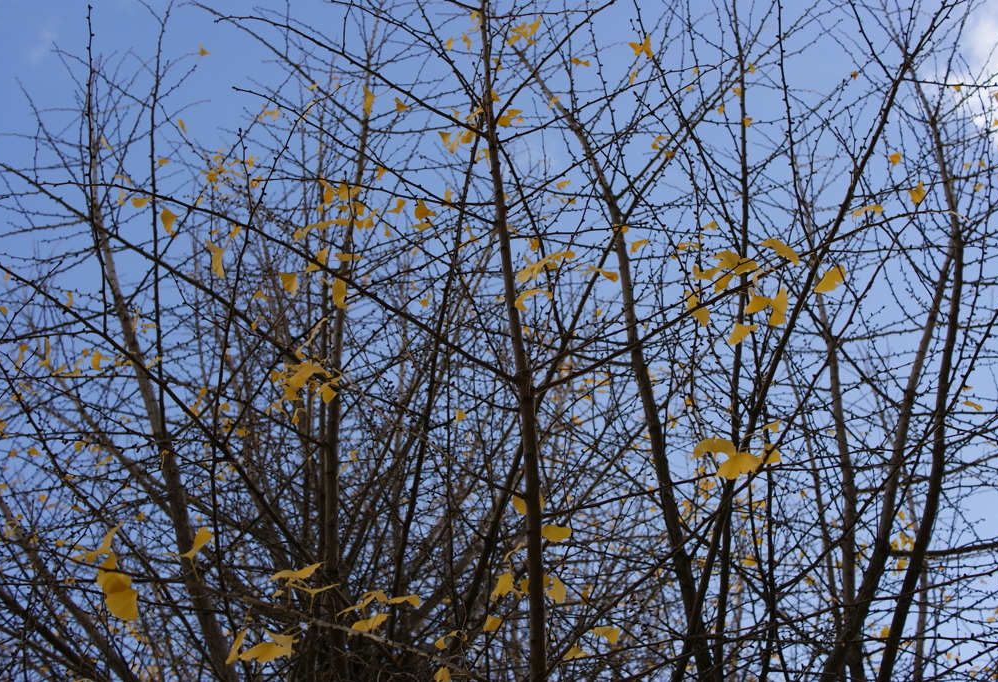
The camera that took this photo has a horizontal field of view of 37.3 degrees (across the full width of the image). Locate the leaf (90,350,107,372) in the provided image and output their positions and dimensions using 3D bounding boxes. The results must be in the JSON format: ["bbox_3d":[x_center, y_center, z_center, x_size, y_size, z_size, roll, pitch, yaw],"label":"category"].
[{"bbox_3d":[-0.948,0.046,3.500,0.043,0.040,0.035,7,-26,-15],"label":"leaf"}]

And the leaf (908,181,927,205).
[{"bbox_3d":[0.962,-0.342,3.400,0.046,0.048,0.035,-8,-26,16],"label":"leaf"}]

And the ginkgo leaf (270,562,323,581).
[{"bbox_3d":[-0.288,0.327,2.100,0.077,0.023,0.040,3,-25,-7],"label":"ginkgo leaf"}]

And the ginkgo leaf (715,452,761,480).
[{"bbox_3d":[0.372,0.195,2.300,0.072,0.035,0.040,-4,-25,9],"label":"ginkgo leaf"}]

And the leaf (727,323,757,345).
[{"bbox_3d":[0.436,-0.013,2.650,0.059,0.032,0.022,-25,-4,9],"label":"leaf"}]

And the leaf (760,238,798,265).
[{"bbox_3d":[0.465,-0.148,2.450,0.060,0.032,0.040,-5,-26,11],"label":"leaf"}]

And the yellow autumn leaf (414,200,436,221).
[{"bbox_3d":[-0.166,-0.291,3.300,0.049,0.035,0.035,1,-25,-3],"label":"yellow autumn leaf"}]

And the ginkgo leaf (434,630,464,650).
[{"bbox_3d":[-0.092,0.547,2.700,0.057,0.035,0.035,-10,-11,-4],"label":"ginkgo leaf"}]

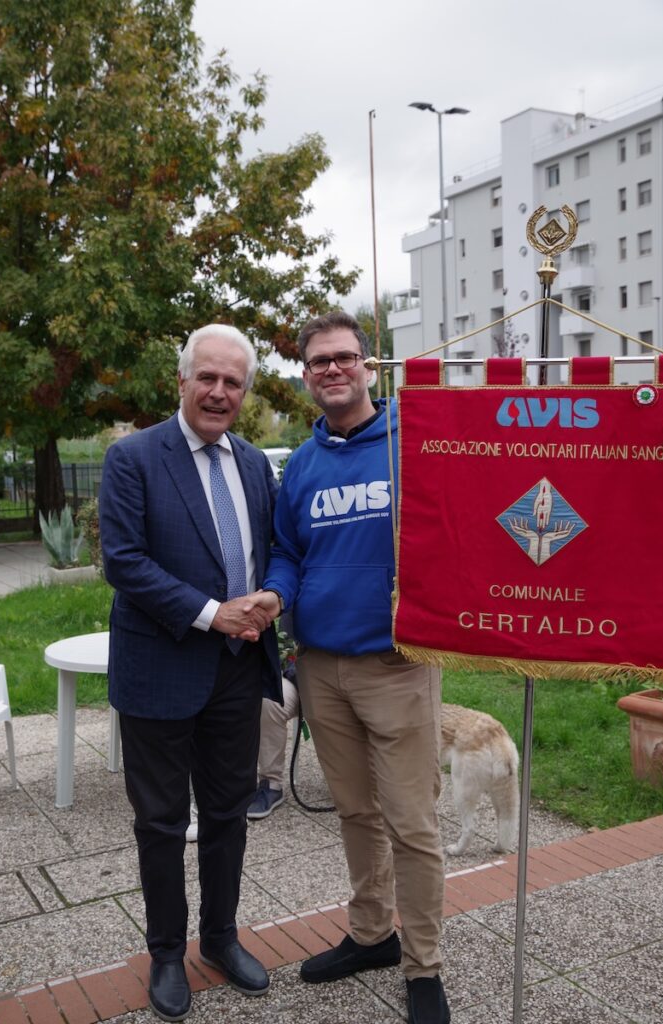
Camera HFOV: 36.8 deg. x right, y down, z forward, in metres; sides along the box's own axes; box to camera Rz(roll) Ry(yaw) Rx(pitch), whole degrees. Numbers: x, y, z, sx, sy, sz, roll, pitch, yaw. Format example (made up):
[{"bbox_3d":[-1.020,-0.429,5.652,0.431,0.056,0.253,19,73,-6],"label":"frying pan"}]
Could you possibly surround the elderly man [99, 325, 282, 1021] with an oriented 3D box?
[{"bbox_3d":[-0.419,0.417,2.800,0.530,1.850,0.430,-3,4,-26],"label":"elderly man"}]

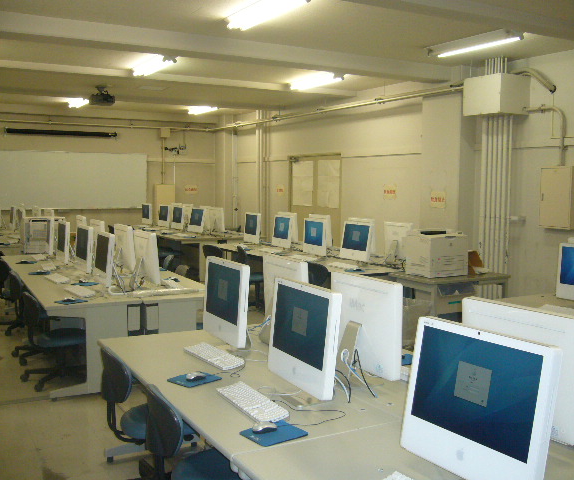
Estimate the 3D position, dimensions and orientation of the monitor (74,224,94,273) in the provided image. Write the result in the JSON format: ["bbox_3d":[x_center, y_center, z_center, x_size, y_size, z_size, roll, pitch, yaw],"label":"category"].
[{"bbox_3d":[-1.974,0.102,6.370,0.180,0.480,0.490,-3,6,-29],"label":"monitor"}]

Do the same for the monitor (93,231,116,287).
[{"bbox_3d":[-1.450,0.186,5.339,0.185,0.472,0.493,-2,5,-27],"label":"monitor"}]

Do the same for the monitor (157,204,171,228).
[{"bbox_3d":[-2.350,-0.442,12.690,0.185,0.472,0.493,-2,6,-30],"label":"monitor"}]

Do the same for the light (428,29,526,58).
[{"bbox_3d":[1.890,-2.028,6.673,0.290,0.110,1.220,-3,6,-29],"label":"light"}]

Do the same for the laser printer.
[{"bbox_3d":[1.497,0.137,6.481,0.480,0.420,0.400,-2,6,-29],"label":"laser printer"}]

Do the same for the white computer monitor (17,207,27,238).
[{"bbox_3d":[-3.889,-0.221,9.602,0.180,0.455,0.490,-2,6,-28],"label":"white computer monitor"}]

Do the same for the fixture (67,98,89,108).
[{"bbox_3d":[-3.725,-2.501,11.704,0.230,0.110,1.250,-2,6,-29],"label":"fixture"}]

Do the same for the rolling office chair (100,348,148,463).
[{"bbox_3d":[-0.617,0.916,3.230,0.560,0.730,0.540,-2,5,-22],"label":"rolling office chair"}]

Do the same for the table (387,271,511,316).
[{"bbox_3d":[1.609,0.681,6.581,1.030,0.680,0.700,-2,6,-29],"label":"table"}]

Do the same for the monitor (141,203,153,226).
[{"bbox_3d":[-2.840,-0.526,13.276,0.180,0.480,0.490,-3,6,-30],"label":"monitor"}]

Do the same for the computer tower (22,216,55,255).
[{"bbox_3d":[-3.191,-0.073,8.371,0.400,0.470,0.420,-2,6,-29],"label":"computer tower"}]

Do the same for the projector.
[{"bbox_3d":[-2.879,-2.242,10.132,0.360,0.310,0.300,-2,6,-29],"label":"projector"}]

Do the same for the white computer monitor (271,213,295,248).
[{"bbox_3d":[-0.021,-0.085,8.708,0.185,0.472,0.493,-2,5,-27],"label":"white computer monitor"}]

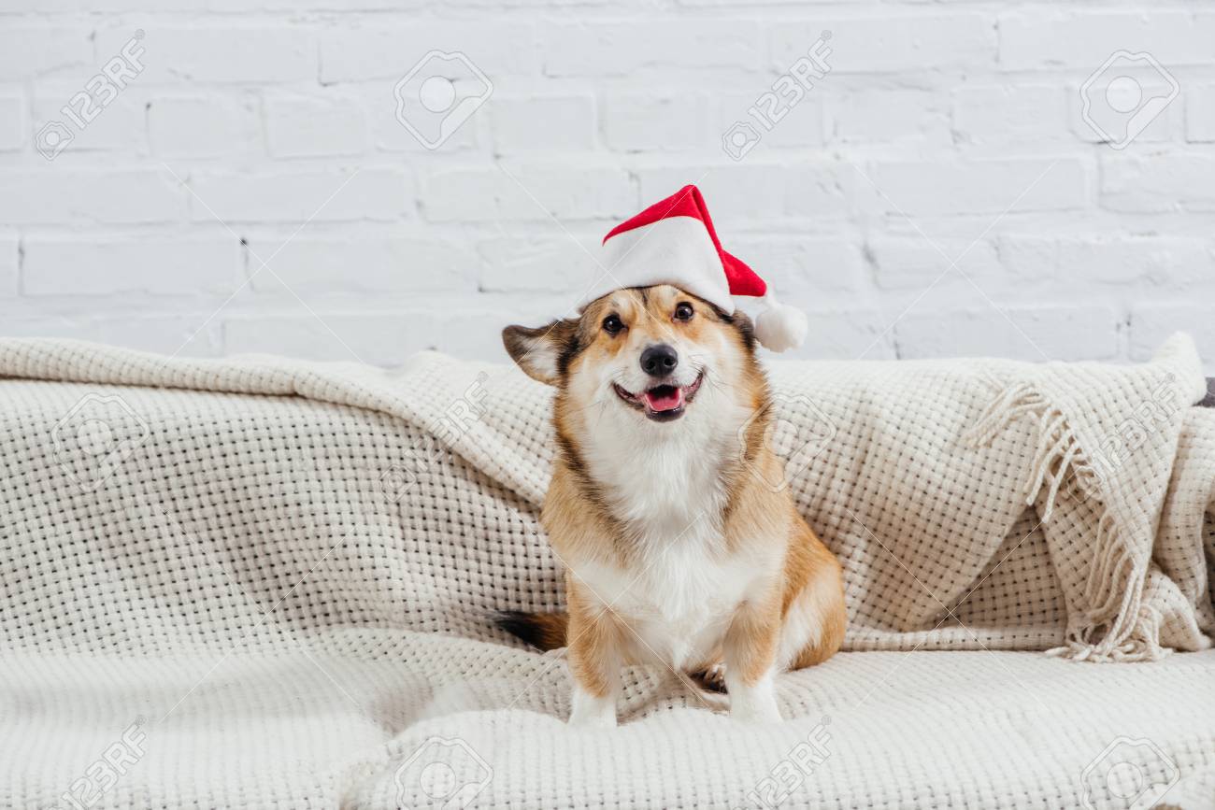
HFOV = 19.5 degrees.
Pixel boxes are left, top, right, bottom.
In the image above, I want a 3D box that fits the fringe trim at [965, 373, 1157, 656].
[{"bbox_3d":[0.481,0.121,3.740,0.200,0.285,0.120,-1,7,0],"label":"fringe trim"}]

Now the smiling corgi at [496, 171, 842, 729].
[{"bbox_3d":[0.066,0.039,3.540,0.325,0.505,0.380,0,7,7],"label":"smiling corgi"}]

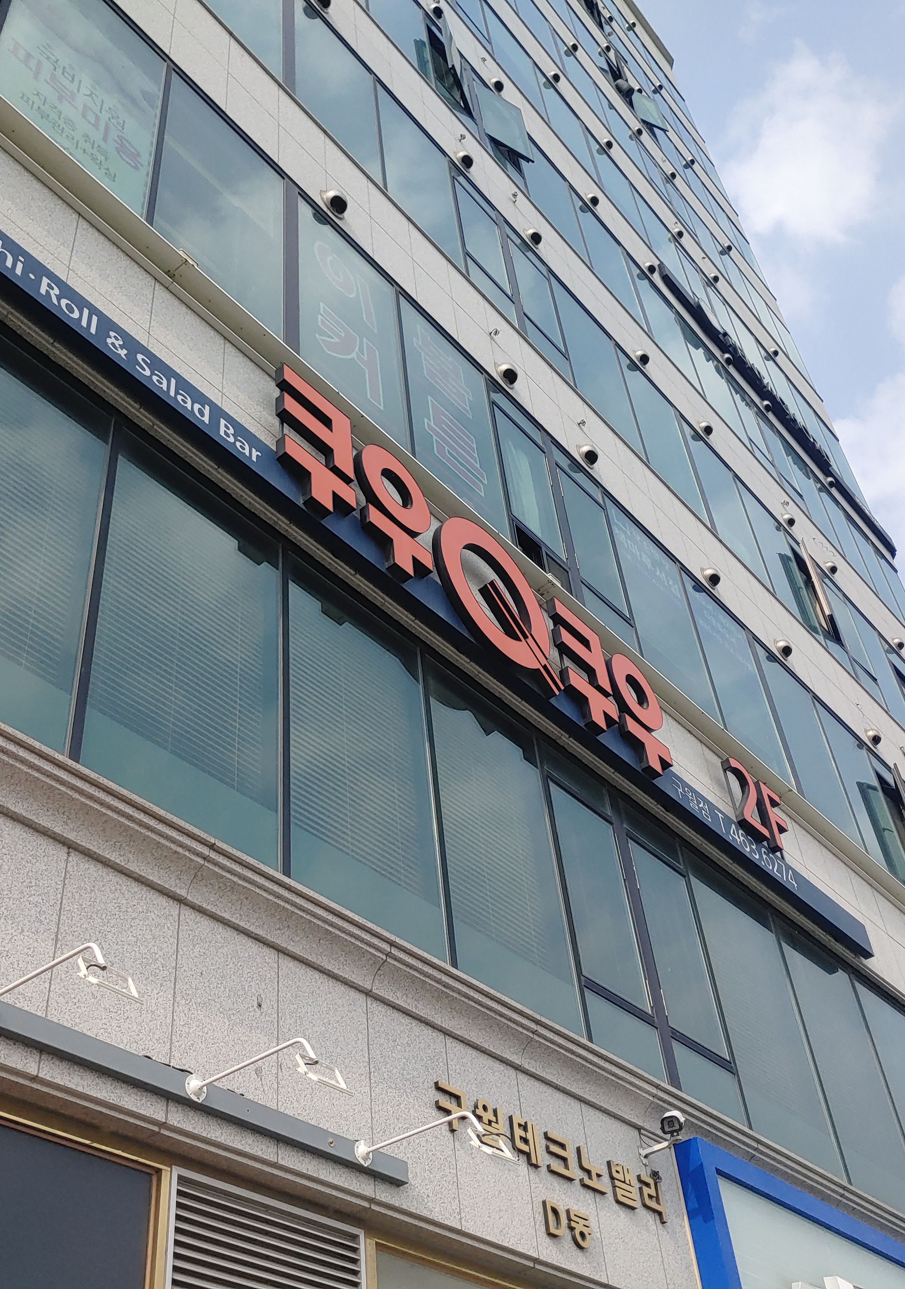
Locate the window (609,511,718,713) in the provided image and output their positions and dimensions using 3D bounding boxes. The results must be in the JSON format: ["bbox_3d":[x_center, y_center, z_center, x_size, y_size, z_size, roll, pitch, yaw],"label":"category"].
[{"bbox_3d":[2.137,-0.378,13.171,0.100,2.154,1.320,-32,-49,25],"label":"window"}]

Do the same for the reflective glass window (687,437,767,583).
[{"bbox_3d":[3.405,-1.692,16.092,0.100,2.093,1.177,-33,-50,25],"label":"reflective glass window"}]

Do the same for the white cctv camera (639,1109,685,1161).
[{"bbox_3d":[1.146,2.643,6.968,0.270,0.230,0.230,-23,-45,17],"label":"white cctv camera"}]

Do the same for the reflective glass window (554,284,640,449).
[{"bbox_3d":[1.782,-3.489,16.120,0.100,2.359,1.308,-32,-49,25],"label":"reflective glass window"}]

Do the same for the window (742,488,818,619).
[{"bbox_3d":[4.392,-1.229,17.349,0.100,2.126,1.177,-33,-50,25],"label":"window"}]

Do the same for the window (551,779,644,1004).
[{"bbox_3d":[0.860,1.483,7.781,0.100,1.328,0.681,-33,-50,25],"label":"window"}]

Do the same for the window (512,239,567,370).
[{"bbox_3d":[0.932,-3.698,13.954,0.100,1.831,0.654,-33,-50,25],"label":"window"}]

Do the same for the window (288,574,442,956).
[{"bbox_3d":[-0.490,0.596,6.881,0.100,2.018,1.107,-32,-49,26],"label":"window"}]

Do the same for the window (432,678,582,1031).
[{"bbox_3d":[0.270,1.181,7.567,0.100,2.014,1.123,-32,-49,26],"label":"window"}]

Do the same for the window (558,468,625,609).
[{"bbox_3d":[1.205,-0.919,11.148,0.100,1.472,0.687,-33,-50,25],"label":"window"}]

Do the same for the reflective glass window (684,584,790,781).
[{"bbox_3d":[2.732,0.339,12.446,0.100,1.995,1.210,-33,-50,25],"label":"reflective glass window"}]

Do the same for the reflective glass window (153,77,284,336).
[{"bbox_3d":[-1.603,-3.106,9.064,0.100,2.124,1.127,-32,-49,26],"label":"reflective glass window"}]

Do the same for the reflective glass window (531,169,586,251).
[{"bbox_3d":[1.343,-6.119,17.642,0.100,2.239,1.292,-32,-49,26],"label":"reflective glass window"}]

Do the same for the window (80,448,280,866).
[{"bbox_3d":[-1.160,-0.002,5.850,0.100,1.942,1.046,-33,-50,25],"label":"window"}]

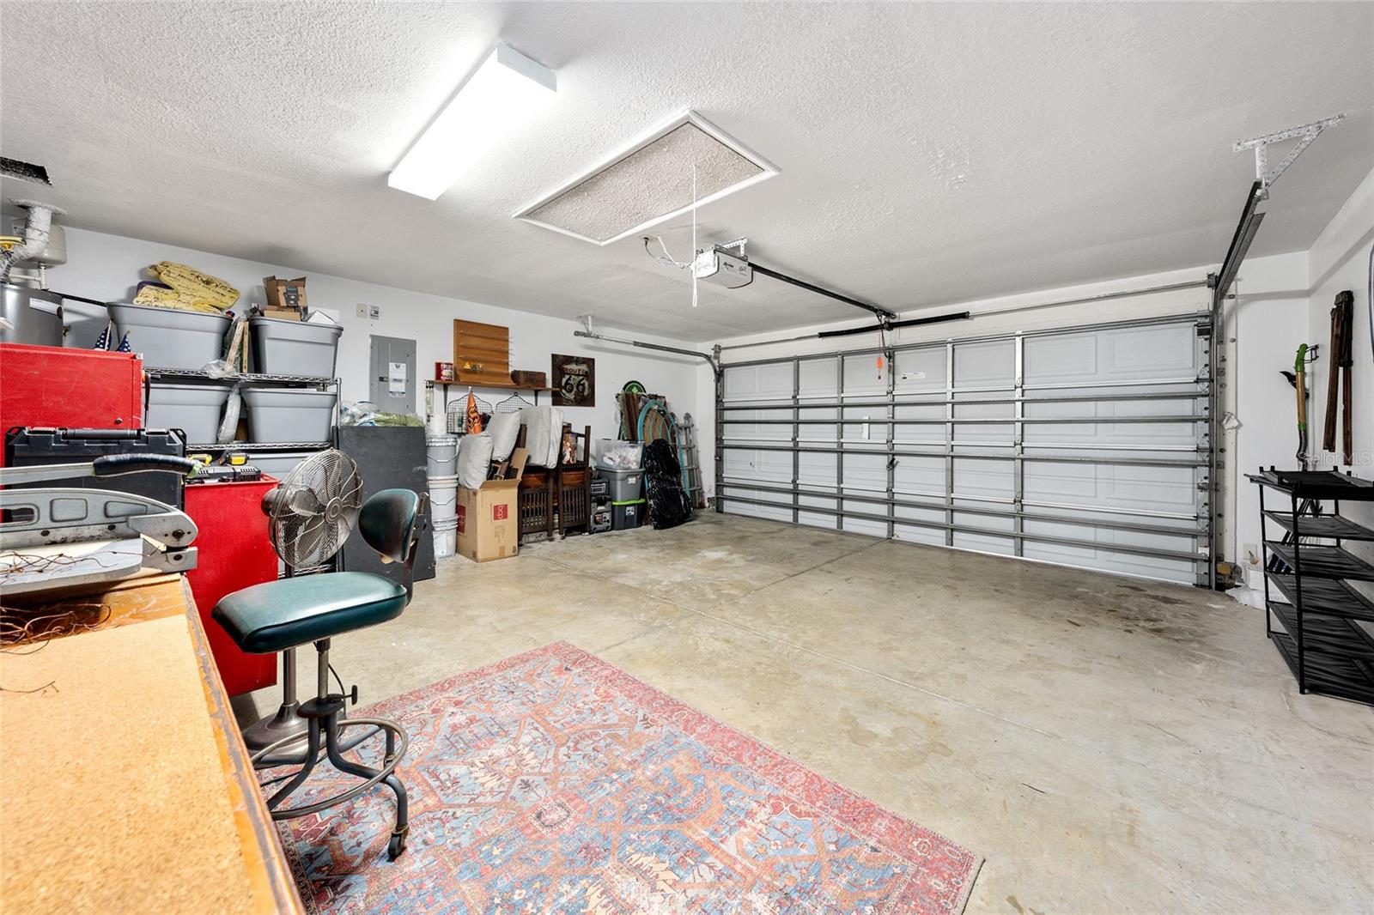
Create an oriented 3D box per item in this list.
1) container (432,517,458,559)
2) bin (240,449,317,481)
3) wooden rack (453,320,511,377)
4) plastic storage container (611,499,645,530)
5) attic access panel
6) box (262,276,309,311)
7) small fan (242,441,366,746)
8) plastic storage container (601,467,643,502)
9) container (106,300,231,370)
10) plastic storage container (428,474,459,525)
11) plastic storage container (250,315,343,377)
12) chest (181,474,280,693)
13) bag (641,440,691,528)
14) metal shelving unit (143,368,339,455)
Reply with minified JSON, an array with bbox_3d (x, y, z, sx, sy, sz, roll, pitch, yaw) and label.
[{"bbox_3d":[-2.269,0.718,4.632,0.300,0.385,0.300,3,4,44],"label":"container"},{"bbox_3d":[-3.047,0.165,3.773,0.420,0.400,0.560,3,3,44],"label":"bin"},{"bbox_3d":[-2.014,-1.039,4.961,0.170,0.610,0.560,3,4,44],"label":"wooden rack"},{"bbox_3d":[-0.845,0.670,6.083,0.460,0.335,0.430,3,4,44],"label":"plastic storage container"},{"bbox_3d":[-0.289,-1.414,2.699,1.458,0.050,0.661,3,3,44],"label":"attic access panel"},{"bbox_3d":[-2.911,-1.192,3.601,0.190,0.220,0.200,-1,3,-26],"label":"box"},{"bbox_3d":[-1.569,0.516,1.965,0.400,1.120,0.480,0,2,-3],"label":"small fan"},{"bbox_3d":[-0.823,0.312,6.059,0.480,0.360,0.390,3,3,44],"label":"plastic storage container"},{"bbox_3d":[-3.342,-0.744,3.235,0.520,0.360,0.530,3,4,44],"label":"container"},{"bbox_3d":[-2.266,0.337,4.611,0.300,0.395,0.300,3,4,44],"label":"plastic storage container"},{"bbox_3d":[-3.010,-0.806,3.806,0.420,0.400,0.550,3,3,44],"label":"plastic storage container"},{"bbox_3d":[-2.123,0.576,1.931,0.470,0.975,0.740,3,4,44],"label":"chest"},{"bbox_3d":[-0.245,0.298,6.184,0.460,1.040,0.600,3,3,44],"label":"bag"},{"bbox_3d":[-3.191,0.199,3.484,0.500,1.555,1.220,3,4,44],"label":"metal shelving unit"}]

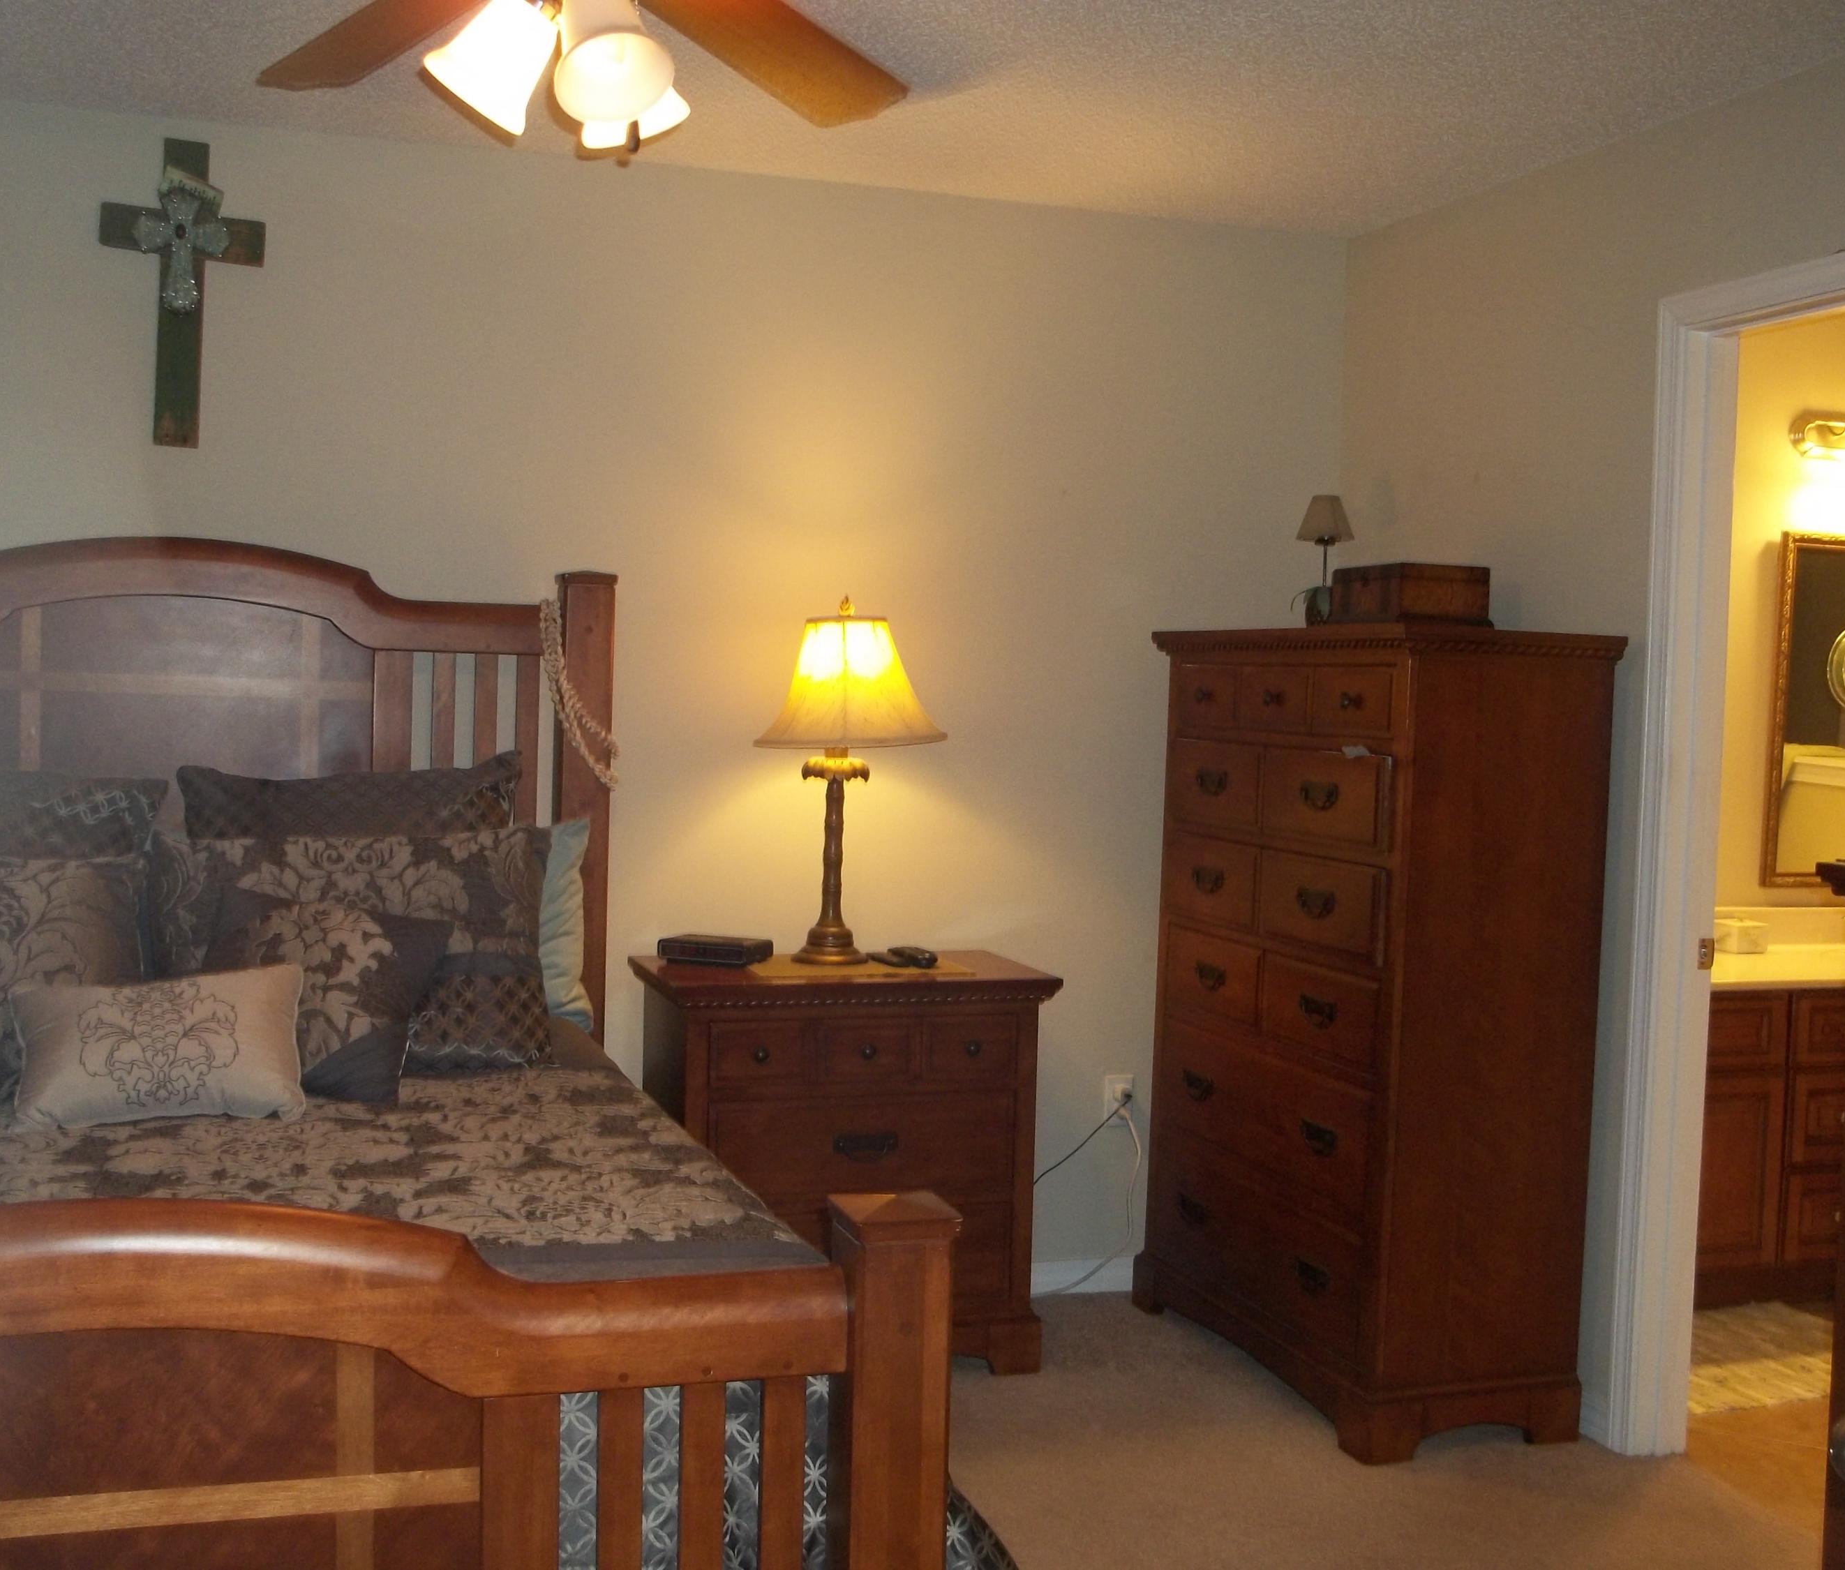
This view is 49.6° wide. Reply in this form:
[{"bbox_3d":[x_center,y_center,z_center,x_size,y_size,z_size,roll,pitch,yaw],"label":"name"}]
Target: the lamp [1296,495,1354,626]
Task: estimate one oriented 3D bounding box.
[{"bbox_3d":[0.827,-0.454,4.118,0.125,0.285,0.125,0,4,-19],"label":"lamp"}]

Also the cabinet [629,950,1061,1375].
[{"bbox_3d":[-0.168,0.771,4.064,0.782,0.804,0.430,0,4,-19],"label":"cabinet"}]

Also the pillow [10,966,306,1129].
[{"bbox_3d":[-1.188,0.393,3.117,0.415,0.250,0.120,0,-21,-19],"label":"pillow"}]

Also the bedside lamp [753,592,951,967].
[{"bbox_3d":[-0.171,-0.006,4.090,0.390,0.745,0.390,0,4,-19],"label":"bedside lamp"}]

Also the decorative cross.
[{"bbox_3d":[-1.405,-0.930,3.788,0.290,0.575,0.035,3,3,-19],"label":"decorative cross"}]

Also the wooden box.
[{"bbox_3d":[0.947,-0.358,3.885,0.210,0.127,0.265,0,4,-19],"label":"wooden box"}]

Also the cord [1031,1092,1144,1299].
[{"bbox_3d":[0.374,0.927,4.490,0.270,0.470,0.060,0,4,-19],"label":"cord"}]

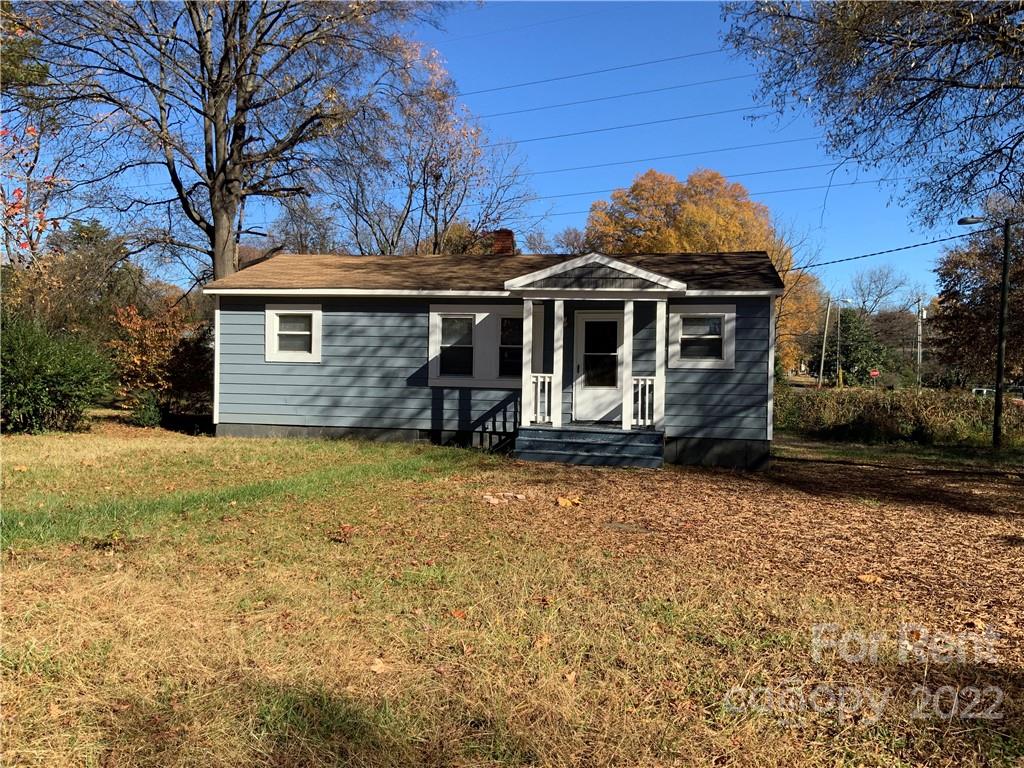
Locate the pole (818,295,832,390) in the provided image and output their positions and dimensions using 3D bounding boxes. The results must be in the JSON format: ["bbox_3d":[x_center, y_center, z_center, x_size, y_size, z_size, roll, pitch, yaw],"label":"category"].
[{"bbox_3d":[26.252,-3.315,72.000,0.300,8.100,0.300,6,0,11],"label":"pole"}]

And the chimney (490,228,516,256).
[{"bbox_3d":[-0.196,-3.239,20.153,0.520,0.780,0.500,1,0,11],"label":"chimney"}]

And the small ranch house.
[{"bbox_3d":[-0.206,-0.800,19.270,11.450,4.490,8.100,1,0,11],"label":"small ranch house"}]

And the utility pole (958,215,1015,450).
[{"bbox_3d":[13.053,-1.410,23.600,1.550,6.480,0.400,1,0,11],"label":"utility pole"}]

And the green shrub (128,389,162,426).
[{"bbox_3d":[-8.459,0.548,19.800,0.750,0.870,0.750,1,0,11],"label":"green shrub"}]

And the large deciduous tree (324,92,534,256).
[{"bbox_3d":[-3.270,-5.251,34.000,8.400,12.600,8.000,1,0,11],"label":"large deciduous tree"}]

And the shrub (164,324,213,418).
[{"bbox_3d":[-9.311,-0.452,25.000,2.100,2.680,2.000,1,0,11],"label":"shrub"}]

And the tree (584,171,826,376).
[{"bbox_3d":[12.370,-6.691,56.000,15.500,14.750,14.500,1,0,11],"label":"tree"}]

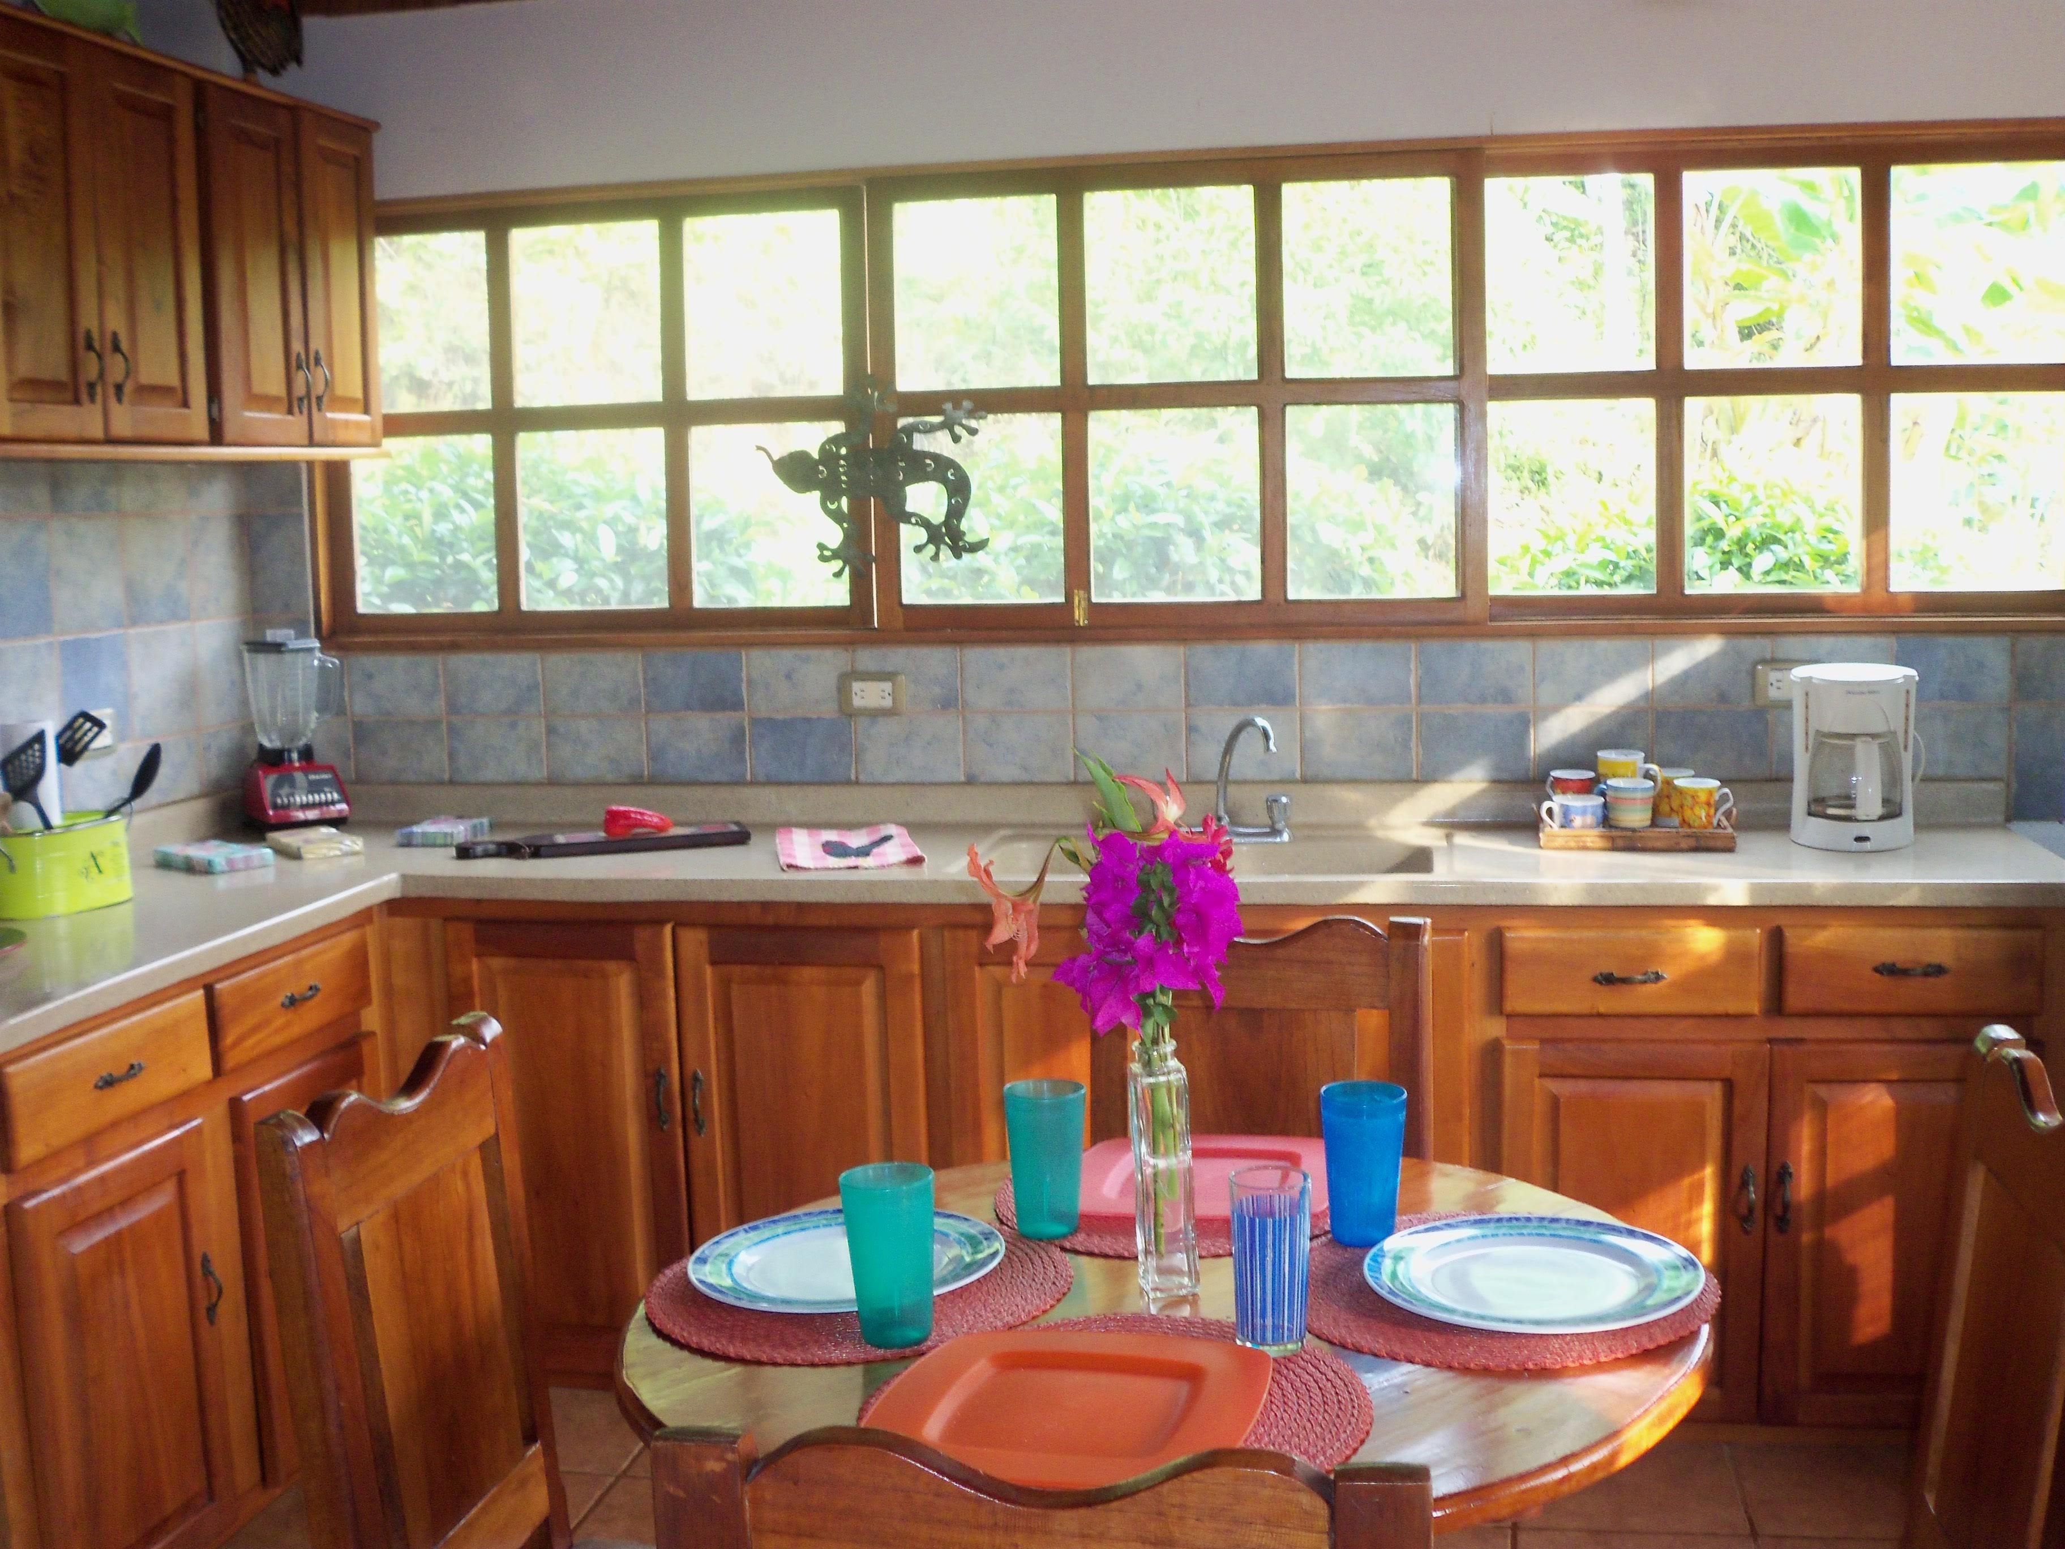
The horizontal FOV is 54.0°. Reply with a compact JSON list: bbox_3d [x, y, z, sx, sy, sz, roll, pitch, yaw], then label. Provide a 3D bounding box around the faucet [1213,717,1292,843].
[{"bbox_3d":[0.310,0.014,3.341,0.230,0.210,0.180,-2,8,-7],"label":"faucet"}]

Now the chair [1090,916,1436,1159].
[{"bbox_3d":[0.240,0.680,2.275,0.430,0.970,0.470,0,8,9],"label":"chair"}]

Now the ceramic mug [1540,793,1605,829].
[{"bbox_3d":[0.870,0.065,3.264,0.104,0.058,0.083,0,8,9],"label":"ceramic mug"}]

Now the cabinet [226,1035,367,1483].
[{"bbox_3d":[-1.340,0.738,3.174,0.480,0.600,0.370,0,8,12],"label":"cabinet"}]

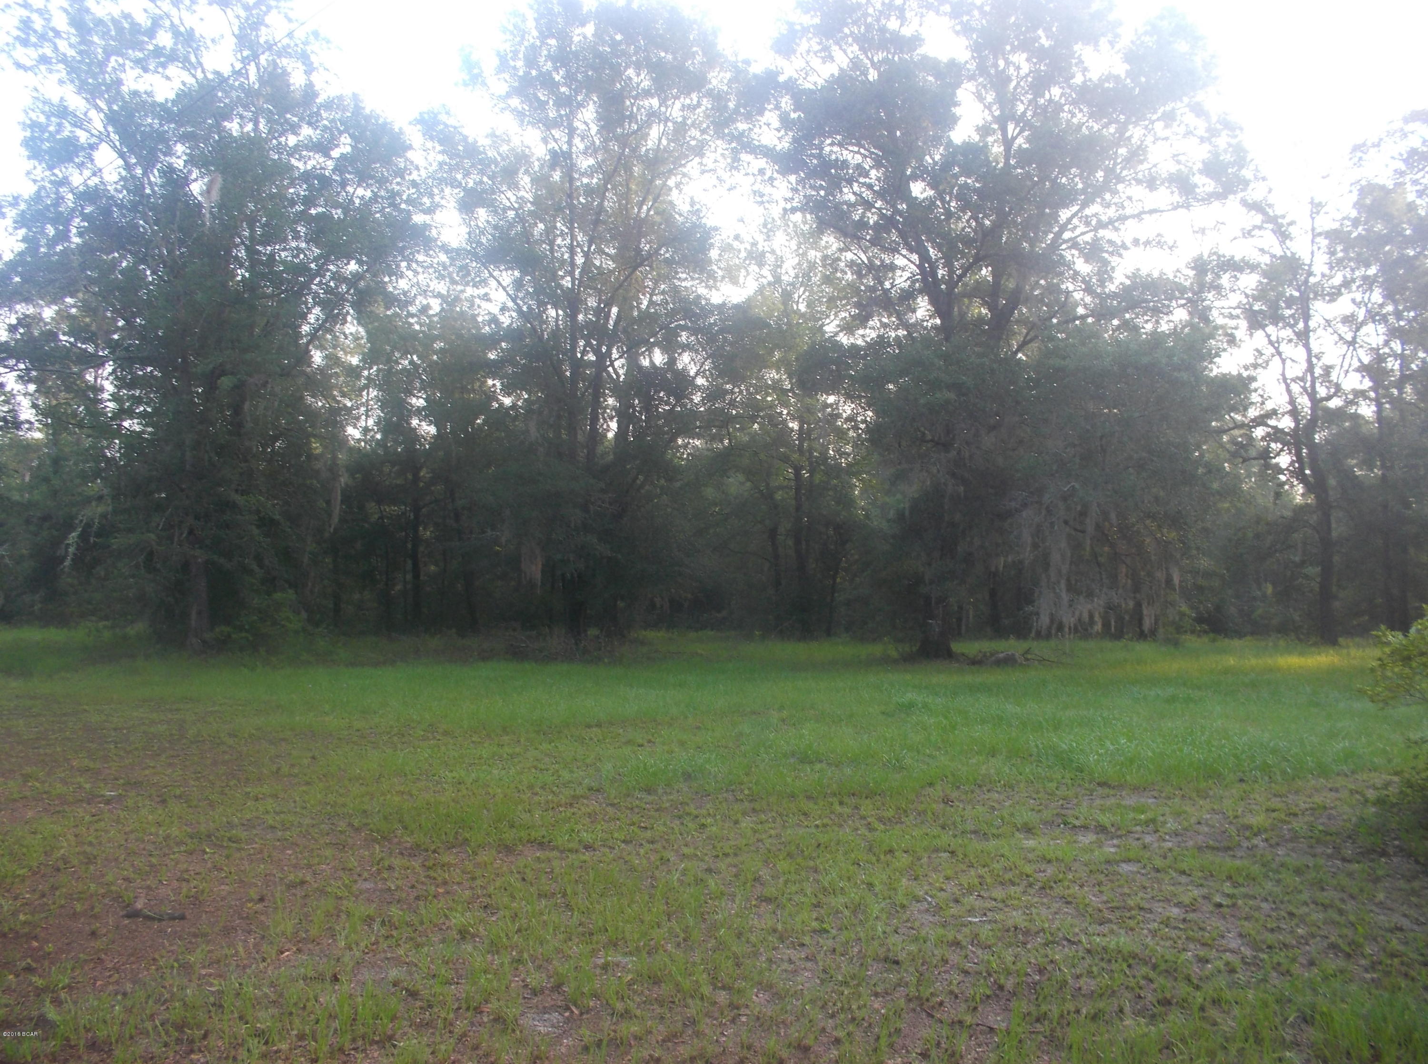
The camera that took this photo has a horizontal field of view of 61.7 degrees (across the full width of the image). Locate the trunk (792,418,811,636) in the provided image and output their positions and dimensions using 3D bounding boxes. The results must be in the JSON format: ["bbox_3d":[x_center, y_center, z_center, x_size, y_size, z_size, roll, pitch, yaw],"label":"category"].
[{"bbox_3d":[3.006,-0.170,41.059,0.688,7.477,0.500,0,-3,0],"label":"trunk"}]

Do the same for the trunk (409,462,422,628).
[{"bbox_3d":[-10.484,0.499,42.027,0.470,5.844,0.420,0,-3,0],"label":"trunk"}]

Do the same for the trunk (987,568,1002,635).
[{"bbox_3d":[9.581,2.384,40.932,0.497,2.287,0.420,0,-3,0],"label":"trunk"}]

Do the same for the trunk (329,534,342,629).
[{"bbox_3d":[-13.267,1.738,41.966,0.431,3.285,0.400,0,-3,0],"label":"trunk"}]

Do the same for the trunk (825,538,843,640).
[{"bbox_3d":[4.006,1.897,39.955,0.597,3.313,0.360,0,-3,0],"label":"trunk"}]

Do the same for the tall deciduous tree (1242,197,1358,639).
[{"bbox_3d":[17.661,-3.321,36.210,3.458,13.450,3.200,0,-3,0],"label":"tall deciduous tree"}]

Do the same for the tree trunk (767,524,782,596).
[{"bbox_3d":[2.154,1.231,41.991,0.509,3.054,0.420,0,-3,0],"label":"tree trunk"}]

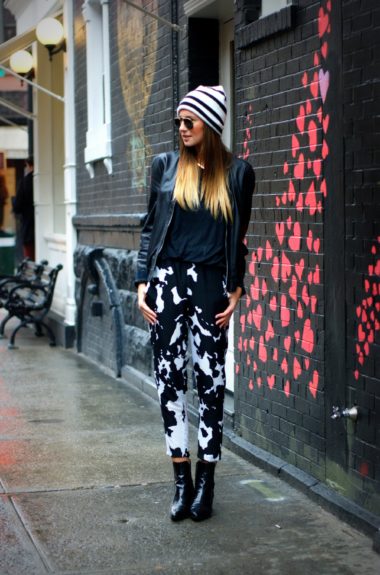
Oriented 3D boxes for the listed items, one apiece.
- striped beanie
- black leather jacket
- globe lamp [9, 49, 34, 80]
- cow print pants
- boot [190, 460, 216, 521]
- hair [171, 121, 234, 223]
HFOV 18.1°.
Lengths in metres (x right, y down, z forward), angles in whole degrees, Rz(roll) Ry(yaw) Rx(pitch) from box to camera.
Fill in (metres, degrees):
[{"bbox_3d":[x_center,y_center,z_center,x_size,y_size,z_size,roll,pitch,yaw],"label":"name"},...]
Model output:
[{"bbox_3d":[0.046,-0.713,4.810,0.190,0.195,0.220,3,-8,45],"label":"striped beanie"},{"bbox_3d":[0.018,-0.265,4.830,0.475,0.570,0.270,0,4,7],"label":"black leather jacket"},{"bbox_3d":[-1.806,-2.384,12.800,0.270,0.340,0.260,-2,4,-16],"label":"globe lamp"},{"bbox_3d":[-0.010,0.294,4.880,0.335,0.830,0.250,0,4,7],"label":"cow print pants"},{"bbox_3d":[0.055,0.824,4.895,0.090,0.200,0.245,0,4,13],"label":"boot"},{"bbox_3d":[0.050,-0.459,4.770,0.225,0.400,0.230,1,5,30],"label":"hair"}]

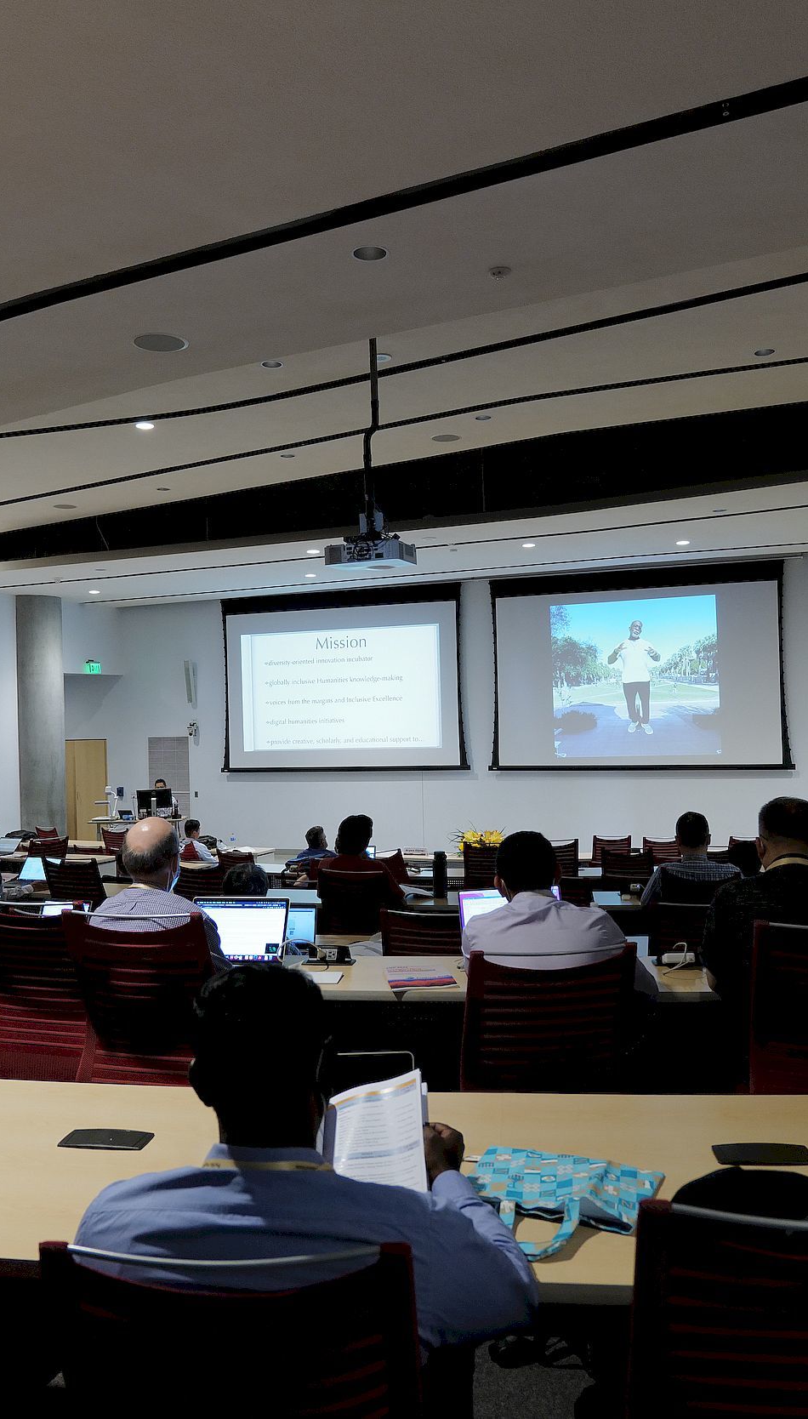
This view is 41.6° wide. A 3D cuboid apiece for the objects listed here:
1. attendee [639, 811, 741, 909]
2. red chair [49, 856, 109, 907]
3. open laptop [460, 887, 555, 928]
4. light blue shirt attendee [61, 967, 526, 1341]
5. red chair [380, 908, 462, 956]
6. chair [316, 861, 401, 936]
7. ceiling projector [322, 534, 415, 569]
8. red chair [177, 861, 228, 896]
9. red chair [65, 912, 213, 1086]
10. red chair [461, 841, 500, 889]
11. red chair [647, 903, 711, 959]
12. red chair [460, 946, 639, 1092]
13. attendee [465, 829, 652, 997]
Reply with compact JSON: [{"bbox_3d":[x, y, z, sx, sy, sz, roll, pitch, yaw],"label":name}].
[{"bbox_3d":[1.605,1.206,5.839,0.540,1.298,0.750,-2,-1,13],"label":"attendee"},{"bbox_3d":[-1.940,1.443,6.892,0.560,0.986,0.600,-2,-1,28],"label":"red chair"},{"bbox_3d":[0.333,0.697,3.359,0.345,0.235,0.290,-1,-1,2],"label":"open laptop"},{"bbox_3d":[-0.119,0.949,1.600,0.580,1.176,0.680,-2,0,6],"label":"light blue shirt attendee"},{"bbox_3d":[0.187,1.274,4.448,0.540,0.970,0.580,-1,-1,12],"label":"red chair"},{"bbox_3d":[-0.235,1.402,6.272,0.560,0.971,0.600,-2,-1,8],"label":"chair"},{"bbox_3d":[-0.184,-0.894,6.050,0.460,0.150,0.360,-2,-1,20],"label":"ceiling projector"},{"bbox_3d":[-1.178,1.415,6.741,0.540,0.970,0.580,-2,-1,18],"label":"red chair"},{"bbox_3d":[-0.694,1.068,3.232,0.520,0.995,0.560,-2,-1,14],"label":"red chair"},{"bbox_3d":[0.840,1.760,10.500,0.540,0.910,0.570,-1,-1,3],"label":"red chair"},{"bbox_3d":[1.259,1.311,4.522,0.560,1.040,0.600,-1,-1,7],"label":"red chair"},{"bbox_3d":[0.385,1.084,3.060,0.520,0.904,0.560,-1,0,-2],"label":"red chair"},{"bbox_3d":[0.422,0.929,3.020,0.520,1.210,0.780,-1,-1,2],"label":"attendee"}]

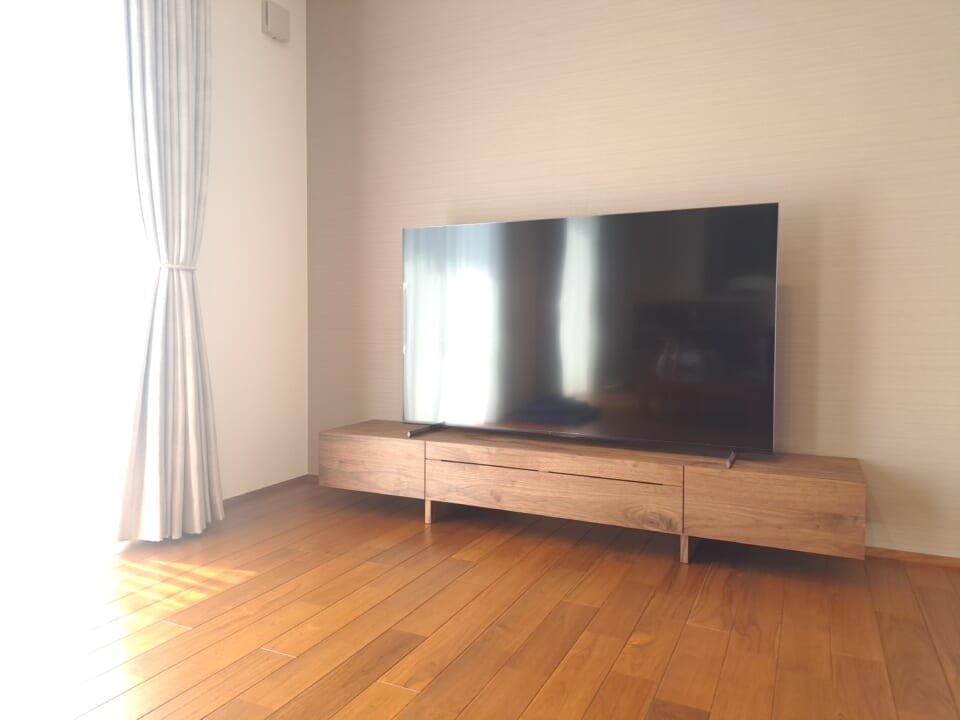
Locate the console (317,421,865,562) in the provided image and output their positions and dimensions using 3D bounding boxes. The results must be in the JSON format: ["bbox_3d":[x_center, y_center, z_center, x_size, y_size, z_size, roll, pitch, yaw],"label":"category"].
[{"bbox_3d":[0.305,0.487,2.567,2.020,0.329,0.379,2,3,26],"label":"console"}]

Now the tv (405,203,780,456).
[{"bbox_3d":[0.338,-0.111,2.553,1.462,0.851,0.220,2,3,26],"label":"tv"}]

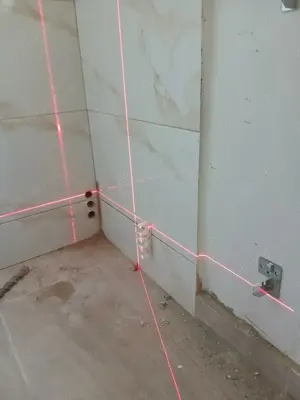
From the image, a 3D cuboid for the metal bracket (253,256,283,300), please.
[{"bbox_3d":[0.212,0.156,0.570,0.046,0.072,0.053,-17,27,-30],"label":"metal bracket"}]

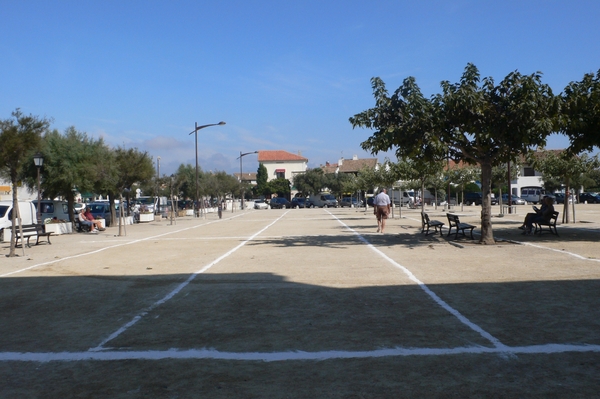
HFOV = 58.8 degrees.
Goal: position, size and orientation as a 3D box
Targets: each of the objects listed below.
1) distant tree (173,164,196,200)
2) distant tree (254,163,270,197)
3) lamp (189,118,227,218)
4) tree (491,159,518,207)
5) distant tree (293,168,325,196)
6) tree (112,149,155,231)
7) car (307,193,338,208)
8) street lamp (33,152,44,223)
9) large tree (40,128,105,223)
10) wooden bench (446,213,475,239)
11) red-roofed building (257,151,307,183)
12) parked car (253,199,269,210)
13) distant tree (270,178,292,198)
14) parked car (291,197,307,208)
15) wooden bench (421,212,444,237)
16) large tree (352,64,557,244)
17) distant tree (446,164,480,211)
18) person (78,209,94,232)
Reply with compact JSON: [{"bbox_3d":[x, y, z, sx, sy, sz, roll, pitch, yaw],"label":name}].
[{"bbox_3d":[-10.976,-0.892,51.488,2.900,4.850,2.900,-1,0,0],"label":"distant tree"},{"bbox_3d":[-5.770,-2.179,82.000,2.300,6.900,2.300,-1,0,0],"label":"distant tree"},{"bbox_3d":[-7.835,-2.533,45.181,3.150,8.050,0.400,-1,0,0],"label":"lamp"},{"bbox_3d":[14.025,-0.873,37.291,2.500,3.800,2.500,-1,0,0],"label":"tree"},{"bbox_3d":[1.228,-1.432,72.700,4.400,5.300,4.400,-1,0,0],"label":"distant tree"},{"bbox_3d":[-7.336,-0.363,23.200,1.900,3.800,1.900,-1,0,0],"label":"tree"},{"bbox_3d":[3.236,0.083,74.000,1.950,2.100,4.800,-1,0,-35],"label":"car"},{"bbox_3d":[-12.368,-0.209,25.300,0.460,4.000,0.460,-1,0,0],"label":"street lamp"},{"bbox_3d":[-11.320,-1.001,26.400,3.500,5.200,3.500,-1,0,0],"label":"large tree"},{"bbox_3d":[5.441,0.917,18.198,0.670,0.800,1.650,-1,0,7],"label":"wooden bench"},{"bbox_3d":[-2.855,-3.258,89.500,8.200,9.400,9.000,-1,0,0],"label":"red-roofed building"},{"bbox_3d":[-5.497,0.652,75.500,1.740,1.440,4.000,-1,0,-13],"label":"parked car"},{"bbox_3d":[-2.927,-0.976,80.000,3.700,4.600,3.700,-1,0,0],"label":"distant tree"},{"bbox_3d":[0.069,0.470,73.500,1.700,1.450,4.100,-1,0,-20],"label":"parked car"},{"bbox_3d":[4.979,0.916,19.950,0.640,0.800,1.750,-1,0,9],"label":"wooden bench"},{"bbox_3d":[4.797,-1.418,16.600,6.200,5.500,5.600,-1,0,0],"label":"large tree"},{"bbox_3d":[13.373,-0.916,43.991,2.700,3.850,2.700,-1,0,0],"label":"distant tree"},{"bbox_3d":[-10.382,1.052,26.197,0.850,1.180,0.500,-1,0,13],"label":"person"}]

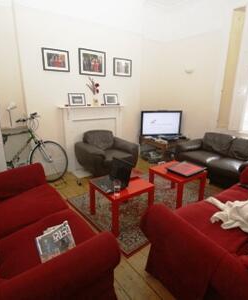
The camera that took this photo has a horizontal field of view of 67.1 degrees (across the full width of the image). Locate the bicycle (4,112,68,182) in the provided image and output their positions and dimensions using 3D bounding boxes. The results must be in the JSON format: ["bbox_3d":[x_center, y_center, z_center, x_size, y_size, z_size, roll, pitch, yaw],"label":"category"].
[{"bbox_3d":[-1.800,-0.001,3.215,1.680,1.120,0.570,-2,15,-9],"label":"bicycle"}]

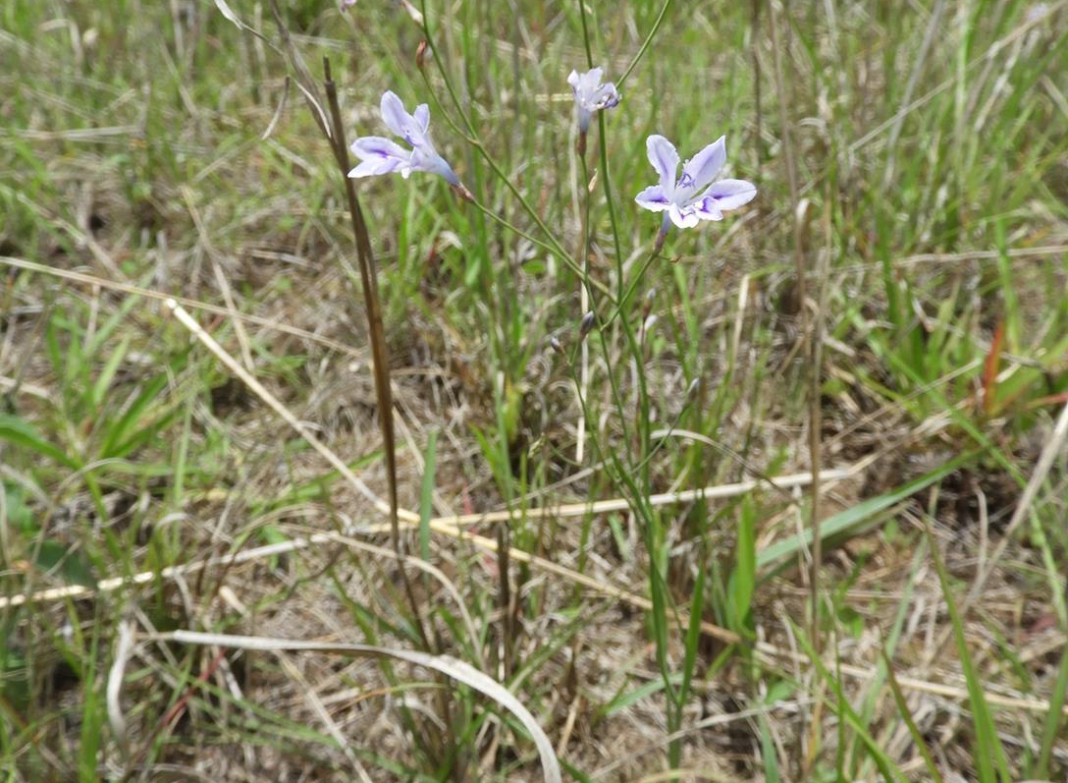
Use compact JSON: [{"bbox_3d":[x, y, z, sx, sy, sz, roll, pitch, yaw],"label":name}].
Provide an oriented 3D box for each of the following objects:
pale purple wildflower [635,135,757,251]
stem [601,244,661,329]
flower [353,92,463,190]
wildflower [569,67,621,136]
[{"bbox_3d":[0.038,-0.049,0.238,0.028,0.022,0.021,-8,32,-13],"label":"pale purple wildflower"},{"bbox_3d":[0.024,-0.025,0.241,0.015,0.019,0.008,0,31,0],"label":"stem"},{"bbox_3d":[-0.031,-0.062,0.242,0.025,0.021,0.022,-15,34,-24],"label":"flower"},{"bbox_3d":[0.015,-0.072,0.245,0.013,0.014,0.011,-14,34,-21],"label":"wildflower"}]

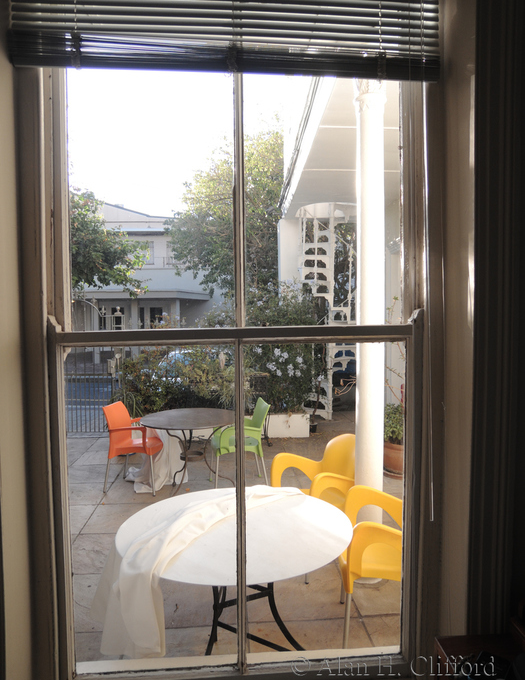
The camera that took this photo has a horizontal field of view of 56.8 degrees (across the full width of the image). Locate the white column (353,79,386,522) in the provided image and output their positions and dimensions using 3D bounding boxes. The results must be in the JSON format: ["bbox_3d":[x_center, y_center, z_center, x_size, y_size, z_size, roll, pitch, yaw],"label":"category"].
[{"bbox_3d":[0.676,-0.160,3.040,0.205,3.320,0.205,0,1,0],"label":"white column"}]

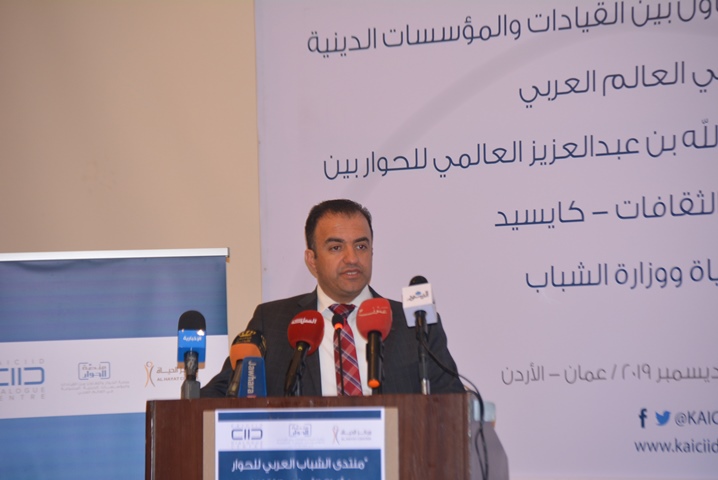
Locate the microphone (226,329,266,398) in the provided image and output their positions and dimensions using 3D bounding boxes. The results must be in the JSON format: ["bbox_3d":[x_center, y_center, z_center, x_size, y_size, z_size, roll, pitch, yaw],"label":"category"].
[{"bbox_3d":[-0.272,0.302,6.620,0.085,0.240,0.085,18,-38,0],"label":"microphone"}]

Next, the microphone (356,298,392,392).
[{"bbox_3d":[0.036,0.243,6.600,0.085,0.245,0.085,0,-38,0],"label":"microphone"}]

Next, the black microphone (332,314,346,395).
[{"bbox_3d":[-0.043,0.283,6.650,0.030,0.240,0.040,-3,-15,0],"label":"black microphone"}]

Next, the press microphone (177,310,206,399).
[{"bbox_3d":[-0.390,0.274,6.600,0.066,0.270,0.068,1,-38,0],"label":"press microphone"}]

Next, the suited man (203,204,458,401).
[{"bbox_3d":[-0.055,0.774,6.969,0.630,1.750,0.420,-1,-2,-5],"label":"suited man"}]

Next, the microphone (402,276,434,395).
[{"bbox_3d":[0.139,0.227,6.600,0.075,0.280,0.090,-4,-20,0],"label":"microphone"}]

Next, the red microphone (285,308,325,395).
[{"bbox_3d":[-0.129,0.267,6.600,0.085,0.250,0.085,14,-38,0],"label":"red microphone"}]

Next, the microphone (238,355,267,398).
[{"bbox_3d":[-0.246,0.330,6.570,0.066,0.160,0.060,1,-28,0],"label":"microphone"}]

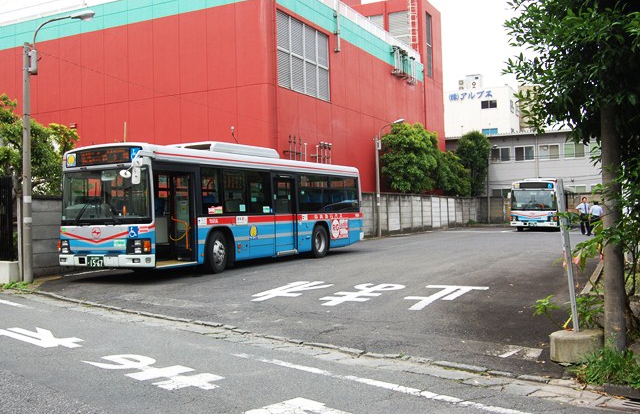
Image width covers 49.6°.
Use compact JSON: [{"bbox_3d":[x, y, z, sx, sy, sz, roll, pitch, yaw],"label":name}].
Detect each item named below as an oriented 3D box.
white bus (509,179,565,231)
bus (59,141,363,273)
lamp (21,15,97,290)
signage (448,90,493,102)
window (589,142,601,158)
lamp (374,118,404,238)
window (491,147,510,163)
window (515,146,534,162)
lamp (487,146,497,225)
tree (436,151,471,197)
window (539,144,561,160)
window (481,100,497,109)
[{"bbox_3d":[13.562,-0.107,42.142,2.490,3.000,10.700,-2,-1,23],"label":"white bus"},{"bbox_3d":[-2.028,-0.014,18.415,2.490,3.000,10.350,-2,-1,27],"label":"bus"},{"bbox_3d":[-5.384,-1.183,14.163,1.650,5.420,0.300,-2,-1,14],"label":"lamp"},{"bbox_3d":[16.343,-11.939,74.981,4.637,0.900,0.100,-2,-2,19],"label":"signage"},{"bbox_3d":[20.312,-4.132,50.275,1.550,1.198,0.100,-2,-2,19],"label":"window"},{"bbox_3d":[3.475,-1.389,34.046,1.500,5.720,0.300,-2,-1,27],"label":"lamp"},{"bbox_3d":[13.748,-3.921,52.600,1.497,1.238,0.100,-2,-2,19],"label":"window"},{"bbox_3d":[15.828,-4.084,53.500,1.500,1.200,0.150,-2,-1,26],"label":"window"},{"bbox_3d":[12.938,-1.694,51.971,0.300,5.910,1.400,-1,-1,-18],"label":"lamp"},{"bbox_3d":[9.543,-1.197,49.460,2.600,5.610,2.600,-2,-1,27],"label":"tree"},{"bbox_3d":[17.046,-4.019,51.432,1.523,1.241,0.100,-2,-2,19],"label":"window"},{"bbox_3d":[18.591,-11.188,76.000,1.720,0.950,0.150,-2,-1,23],"label":"window"}]

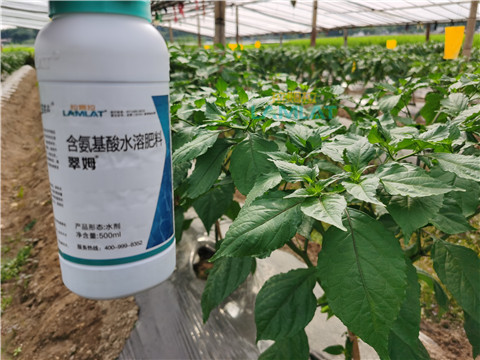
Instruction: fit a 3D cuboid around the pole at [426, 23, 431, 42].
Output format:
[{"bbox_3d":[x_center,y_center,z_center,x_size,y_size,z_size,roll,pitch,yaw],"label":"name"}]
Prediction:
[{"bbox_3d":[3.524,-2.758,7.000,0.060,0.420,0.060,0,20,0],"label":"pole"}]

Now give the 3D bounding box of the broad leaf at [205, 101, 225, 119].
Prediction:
[{"bbox_3d":[-0.044,-0.122,0.650,0.042,0.012,0.026,40,63,16],"label":"broad leaf"}]

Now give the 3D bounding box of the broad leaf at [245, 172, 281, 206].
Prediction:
[{"bbox_3d":[0.030,0.012,0.480,0.060,0.014,0.034,-30,49,-30],"label":"broad leaf"}]

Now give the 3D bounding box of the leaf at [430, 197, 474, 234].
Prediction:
[{"bbox_3d":[0.295,0.049,0.520,0.066,0.016,0.045,40,67,21],"label":"leaf"}]

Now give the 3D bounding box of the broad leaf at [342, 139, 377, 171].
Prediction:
[{"bbox_3d":[0.169,-0.035,0.530,0.046,0.014,0.056,7,52,10],"label":"broad leaf"}]

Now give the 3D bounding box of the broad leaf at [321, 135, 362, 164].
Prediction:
[{"bbox_3d":[0.154,-0.048,0.570,0.066,0.014,0.050,-18,41,-23],"label":"broad leaf"}]

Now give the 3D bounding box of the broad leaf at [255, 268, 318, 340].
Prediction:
[{"bbox_3d":[0.058,0.156,0.470,0.064,0.106,0.018,35,-9,17],"label":"broad leaf"}]

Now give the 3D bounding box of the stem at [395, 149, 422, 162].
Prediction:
[{"bbox_3d":[0.261,-0.038,0.580,0.046,0.007,0.007,-26,5,-9],"label":"stem"}]

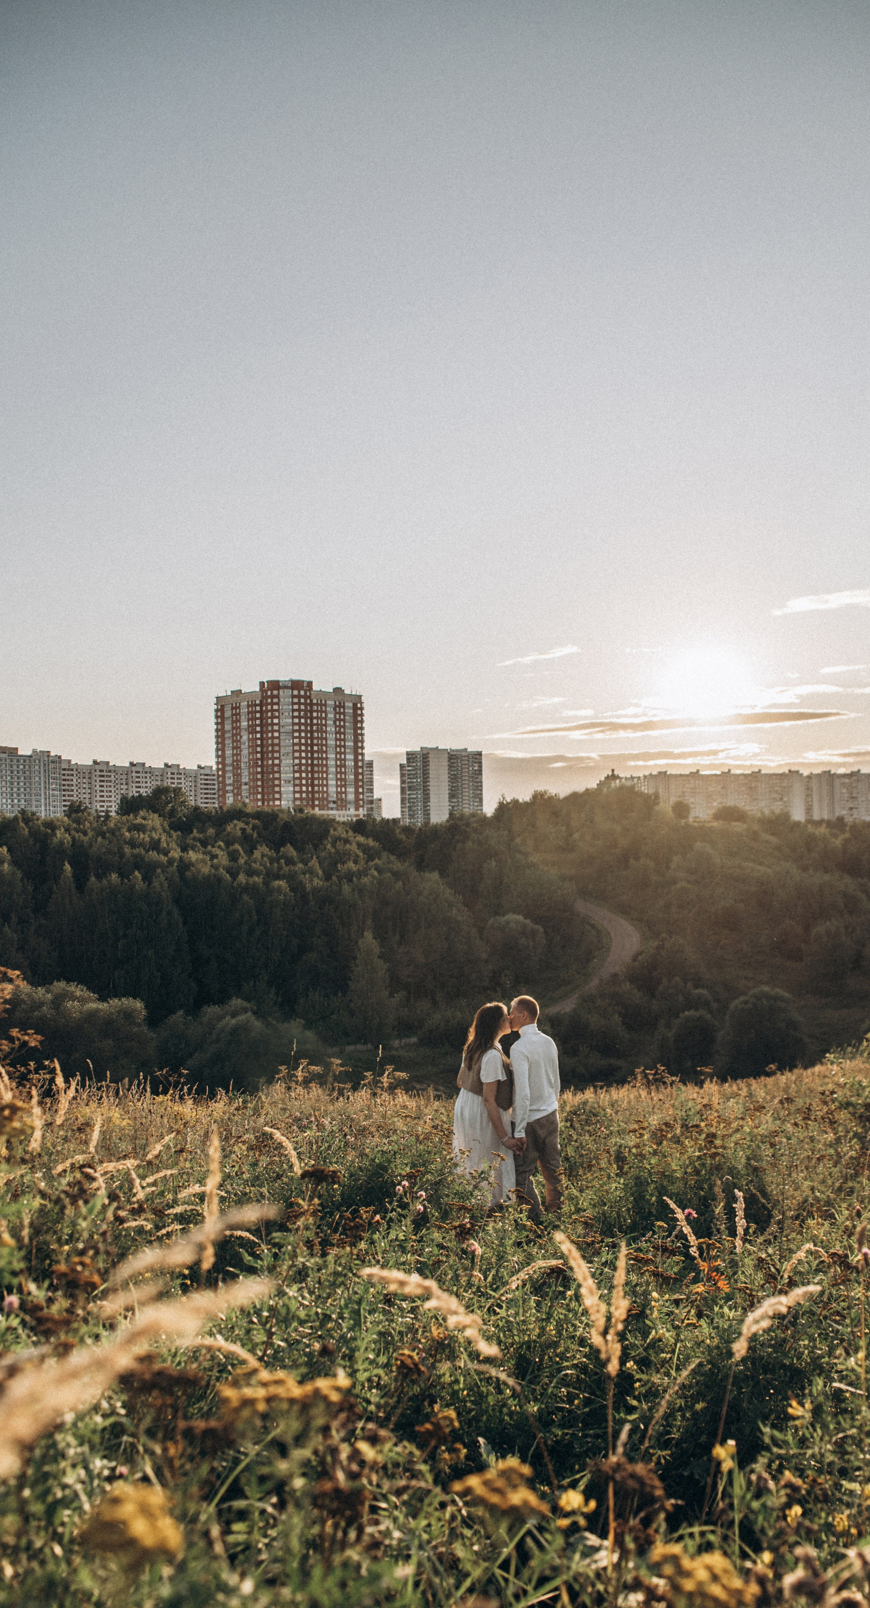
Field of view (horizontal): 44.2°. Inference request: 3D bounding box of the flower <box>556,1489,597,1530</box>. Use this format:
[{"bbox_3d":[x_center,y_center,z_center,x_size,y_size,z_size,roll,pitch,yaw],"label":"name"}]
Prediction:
[{"bbox_3d":[0.132,0.657,1.000,0.037,0.033,0.035,-1,-1,7],"label":"flower"}]

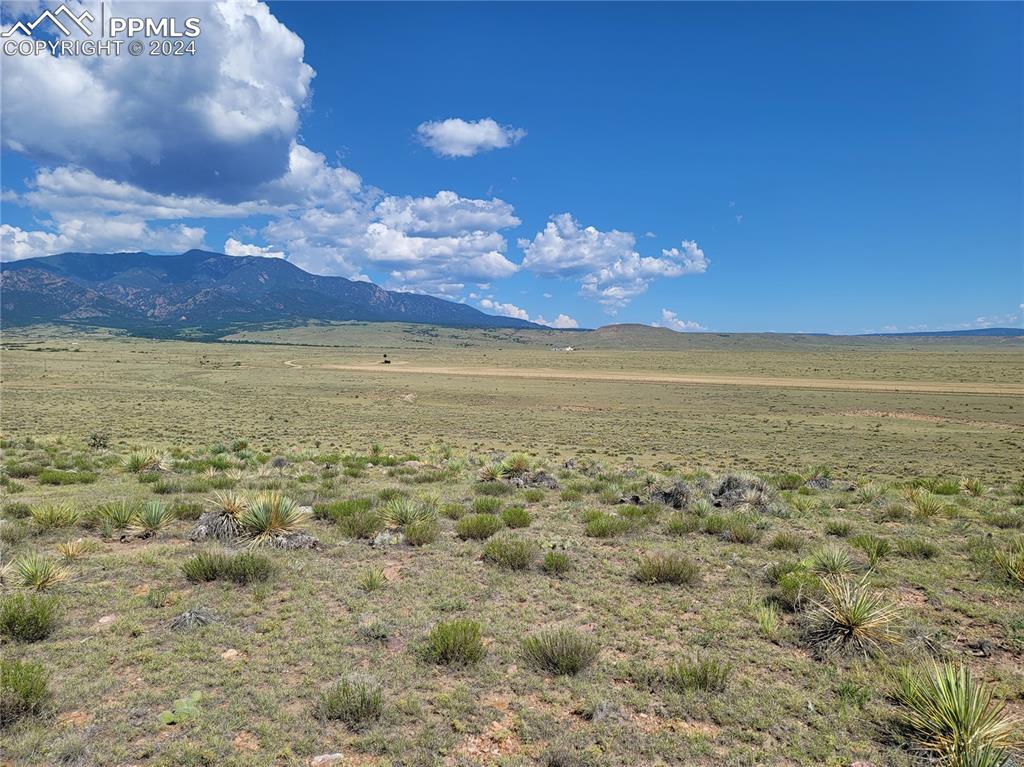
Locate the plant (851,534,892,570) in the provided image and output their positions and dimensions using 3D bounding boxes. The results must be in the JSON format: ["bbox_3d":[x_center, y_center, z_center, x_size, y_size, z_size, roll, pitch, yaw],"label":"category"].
[{"bbox_3d":[3.111,1.452,6.389,0.354,0.279,0.337,0,3,0],"label":"plant"}]

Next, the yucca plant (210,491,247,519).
[{"bbox_3d":[-2.911,1.246,7.578,0.420,0.282,0.399,0,3,0],"label":"yucca plant"}]

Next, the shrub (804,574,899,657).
[{"bbox_3d":[2.155,1.470,4.664,0.593,0.431,0.563,0,3,0],"label":"shrub"}]

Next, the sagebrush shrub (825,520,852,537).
[{"bbox_3d":[3.444,1.530,7.798,0.295,0.149,0.281,0,3,0],"label":"sagebrush shrub"}]

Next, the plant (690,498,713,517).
[{"bbox_3d":[2.391,1.565,9.328,0.278,0.206,0.264,0,3,0],"label":"plant"}]

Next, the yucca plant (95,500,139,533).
[{"bbox_3d":[-4.141,1.389,7.779,0.442,0.300,0.420,0,3,0],"label":"yucca plant"}]

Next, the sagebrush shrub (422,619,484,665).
[{"bbox_3d":[-0.337,1.510,4.326,0.386,0.229,0.367,0,3,0],"label":"sagebrush shrub"}]

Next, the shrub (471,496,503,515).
[{"bbox_3d":[-0.325,1.563,9.434,0.408,0.187,0.388,0,3,0],"label":"shrub"}]

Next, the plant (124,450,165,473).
[{"bbox_3d":[-6.425,1.362,12.995,0.809,0.384,0.768,0,3,0],"label":"plant"}]

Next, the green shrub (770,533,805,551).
[{"bbox_3d":[2.254,1.300,6.074,0.277,0.132,0.264,0,4,0],"label":"green shrub"}]

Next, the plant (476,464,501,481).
[{"bbox_3d":[-0.387,1.549,12.720,0.447,0.283,0.425,0,3,0],"label":"plant"}]

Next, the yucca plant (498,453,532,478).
[{"bbox_3d":[0.062,1.458,13.144,0.605,0.428,0.574,0,3,0],"label":"yucca plant"}]

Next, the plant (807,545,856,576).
[{"bbox_3d":[2.832,1.574,6.572,0.427,0.242,0.405,0,3,0],"label":"plant"}]

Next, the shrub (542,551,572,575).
[{"bbox_3d":[0.401,1.579,6.519,0.265,0.185,0.251,0,3,0],"label":"shrub"}]

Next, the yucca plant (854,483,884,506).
[{"bbox_3d":[4.836,1.486,9.985,0.392,0.282,0.372,0,3,0],"label":"yucca plant"}]

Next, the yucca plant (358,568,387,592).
[{"bbox_3d":[-1.062,1.490,5.650,0.222,0.174,0.211,0,3,0],"label":"yucca plant"}]

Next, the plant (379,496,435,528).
[{"bbox_3d":[-1.225,1.504,8.586,0.650,0.333,0.618,0,3,0],"label":"plant"}]

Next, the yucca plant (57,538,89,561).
[{"bbox_3d":[-3.910,1.473,6.577,0.285,0.161,0.270,0,3,0],"label":"yucca plant"}]

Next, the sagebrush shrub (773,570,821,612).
[{"bbox_3d":[2.049,1.484,5.286,0.358,0.258,0.340,0,3,0],"label":"sagebrush shrub"}]

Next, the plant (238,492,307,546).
[{"bbox_3d":[-2.473,1.404,7.632,0.702,0.501,0.667,0,3,0],"label":"plant"}]

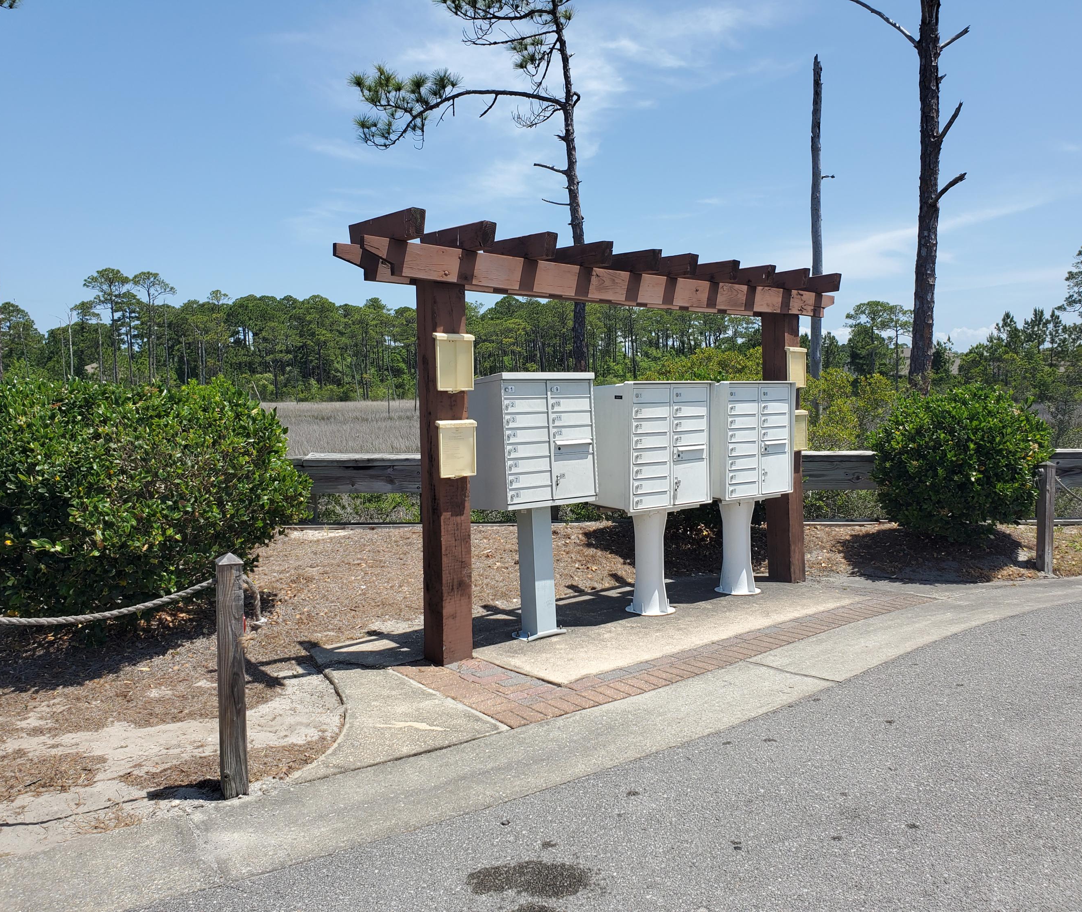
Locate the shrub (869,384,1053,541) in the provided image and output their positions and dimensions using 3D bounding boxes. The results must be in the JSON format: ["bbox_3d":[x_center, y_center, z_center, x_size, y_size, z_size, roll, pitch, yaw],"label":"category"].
[{"bbox_3d":[3.787,0.112,8.203,1.660,1.470,1.700,1,4,25],"label":"shrub"}]

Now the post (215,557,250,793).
[{"bbox_3d":[-1.142,0.810,3.385,0.093,0.900,0.093,-3,4,-30],"label":"post"}]

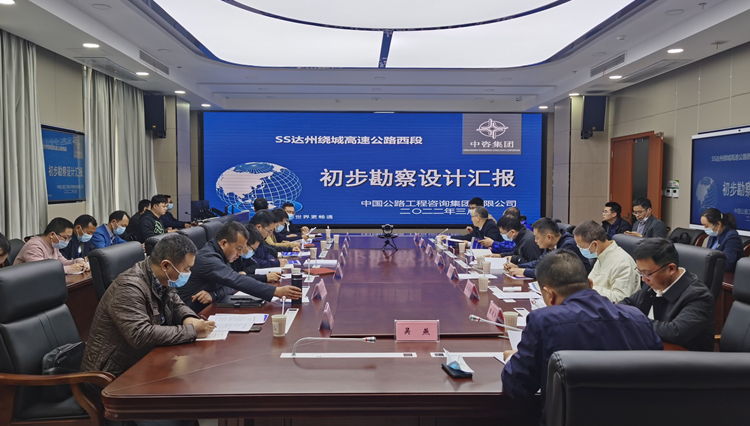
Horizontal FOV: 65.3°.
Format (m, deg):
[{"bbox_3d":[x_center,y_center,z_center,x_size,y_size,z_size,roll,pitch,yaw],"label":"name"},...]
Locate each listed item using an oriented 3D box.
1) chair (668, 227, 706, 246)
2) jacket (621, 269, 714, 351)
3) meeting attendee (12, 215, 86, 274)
[{"bbox_3d":[3.023,0.664,6.012,0.660,1.020,0.640,0,3,-4],"label":"chair"},{"bbox_3d":[1.392,0.559,2.896,0.460,0.600,0.540,-1,3,-26],"label":"jacket"},{"bbox_3d":[-2.657,0.626,4.718,0.740,1.210,0.530,0,3,1],"label":"meeting attendee"}]

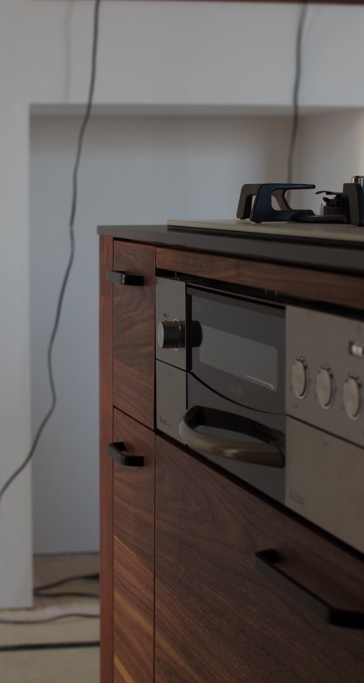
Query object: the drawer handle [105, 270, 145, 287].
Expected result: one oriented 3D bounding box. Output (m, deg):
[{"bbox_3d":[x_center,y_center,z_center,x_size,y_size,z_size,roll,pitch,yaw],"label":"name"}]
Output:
[{"bbox_3d":[-0.071,-0.077,1.588,0.026,0.012,0.083,-2,7,-18],"label":"drawer handle"}]

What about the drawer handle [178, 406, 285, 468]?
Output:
[{"bbox_3d":[0.033,0.095,1.255,0.042,0.022,0.255,-2,7,-18],"label":"drawer handle"}]

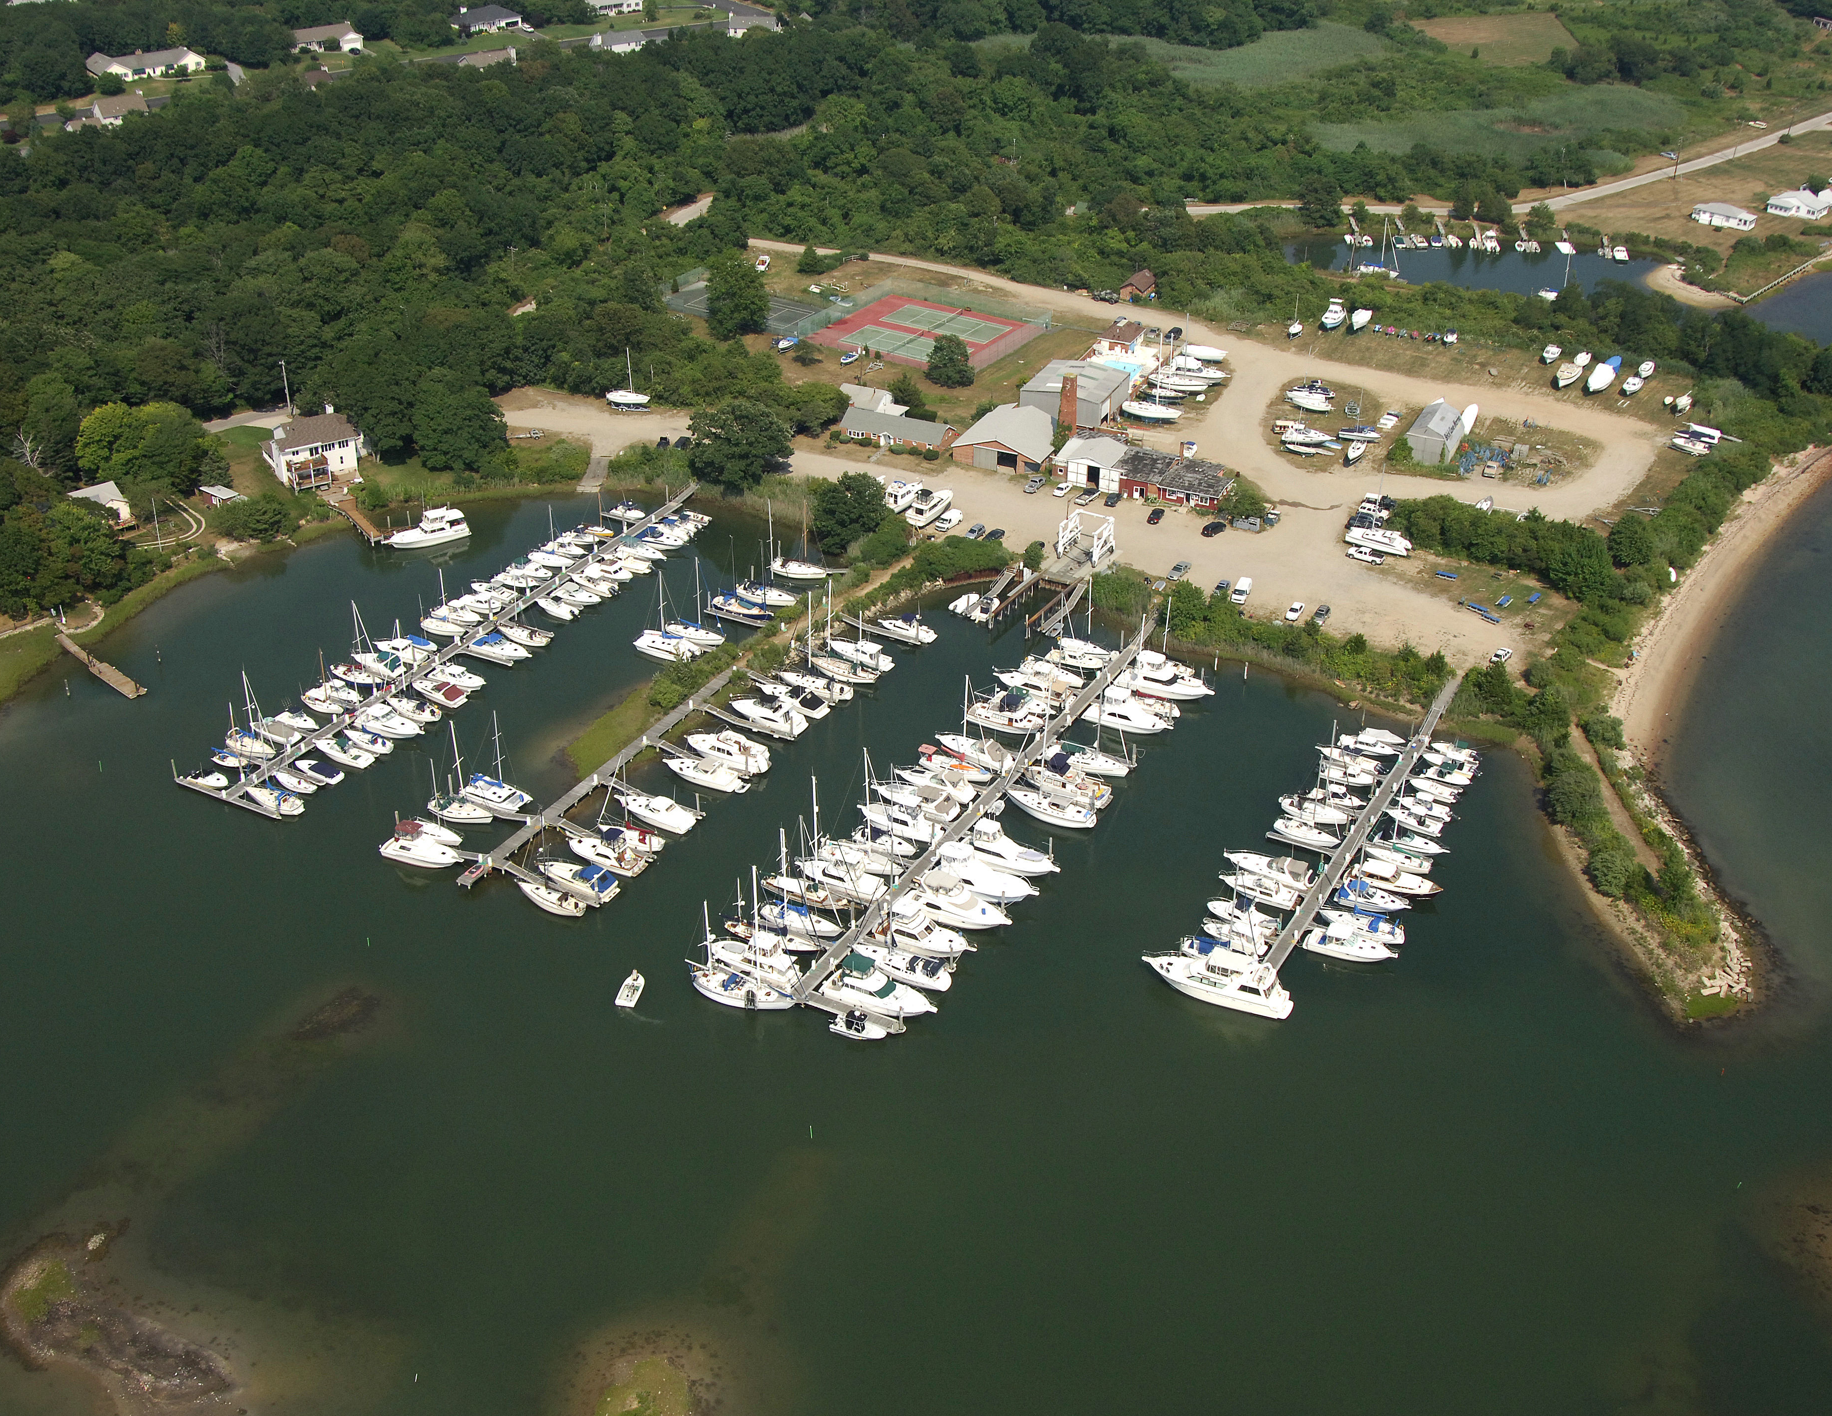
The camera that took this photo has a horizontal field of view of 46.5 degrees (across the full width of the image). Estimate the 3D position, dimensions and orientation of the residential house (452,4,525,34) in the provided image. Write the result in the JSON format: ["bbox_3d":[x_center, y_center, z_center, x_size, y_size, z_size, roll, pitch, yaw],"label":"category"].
[{"bbox_3d":[-126.990,-203.140,625.640,21.000,5.400,10.500,-13,32,-22],"label":"residential house"}]

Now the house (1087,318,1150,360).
[{"bbox_3d":[39.710,-70.190,404.530,6.900,3.500,9.800,14,32,22],"label":"house"}]

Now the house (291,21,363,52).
[{"bbox_3d":[-166.210,-189.350,600.670,17.500,5.400,10.000,-15,33,-26],"label":"house"}]

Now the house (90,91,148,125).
[{"bbox_3d":[-197.140,-148.750,528.570,11.600,5.800,8.400,-18,35,-29],"label":"house"}]

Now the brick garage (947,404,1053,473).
[{"bbox_3d":[17.040,-46.060,361.110,15.900,5.200,18.000,13,32,20],"label":"brick garage"}]

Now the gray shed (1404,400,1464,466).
[{"bbox_3d":[88.386,-47.436,362.808,7.200,6.400,12.600,14,32,21],"label":"gray shed"}]

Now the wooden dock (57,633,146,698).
[{"bbox_3d":[-113.770,-6.000,296.370,3.100,1.100,23.000,-26,39,-38],"label":"wooden dock"}]

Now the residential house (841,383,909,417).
[{"bbox_3d":[-7.147,-53.493,372.916,11.500,4.800,7.900,13,32,21],"label":"residential house"}]

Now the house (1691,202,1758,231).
[{"bbox_3d":[182.682,-111.970,481.344,13.000,4.100,6.600,21,35,31],"label":"house"}]

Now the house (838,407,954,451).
[{"bbox_3d":[-2.814,-47.983,363.827,19.000,4.400,7.200,14,32,21],"label":"house"}]

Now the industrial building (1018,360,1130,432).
[{"bbox_3d":[28.384,-55.779,376.543,14.800,5.900,16.200,12,32,19],"label":"industrial building"}]

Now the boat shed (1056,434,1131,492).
[{"bbox_3d":[29.740,-40.200,350.610,10.600,5.700,9.000,12,32,19],"label":"boat shed"}]

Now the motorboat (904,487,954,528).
[{"bbox_3d":[2.693,-32.168,334.237,3.700,4.800,10.000,21,36,31],"label":"motorboat"}]

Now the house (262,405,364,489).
[{"bbox_3d":[-99.081,-43.077,348.636,13.000,9.000,11.500,-16,34,-27],"label":"house"}]

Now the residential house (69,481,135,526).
[{"bbox_3d":[-127.424,-31.532,332.172,8.000,4.800,9.800,-20,36,-31],"label":"residential house"}]

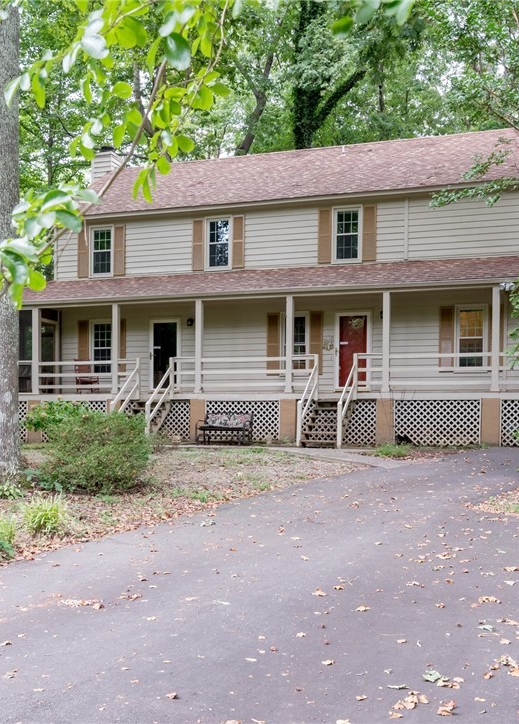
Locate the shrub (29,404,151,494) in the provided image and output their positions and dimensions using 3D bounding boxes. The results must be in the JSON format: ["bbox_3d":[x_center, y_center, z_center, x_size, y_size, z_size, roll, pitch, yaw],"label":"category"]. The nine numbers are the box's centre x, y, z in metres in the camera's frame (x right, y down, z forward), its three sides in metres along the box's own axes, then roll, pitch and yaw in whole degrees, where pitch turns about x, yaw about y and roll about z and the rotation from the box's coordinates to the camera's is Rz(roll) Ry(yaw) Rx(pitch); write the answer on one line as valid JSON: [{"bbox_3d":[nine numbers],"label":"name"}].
[{"bbox_3d":[-2.458,1.245,11.857,1.720,1.190,1.600,1,-3,-12],"label":"shrub"}]

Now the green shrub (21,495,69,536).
[{"bbox_3d":[-2.184,1.532,8.241,0.500,0.380,0.500,1,-3,-15],"label":"green shrub"}]

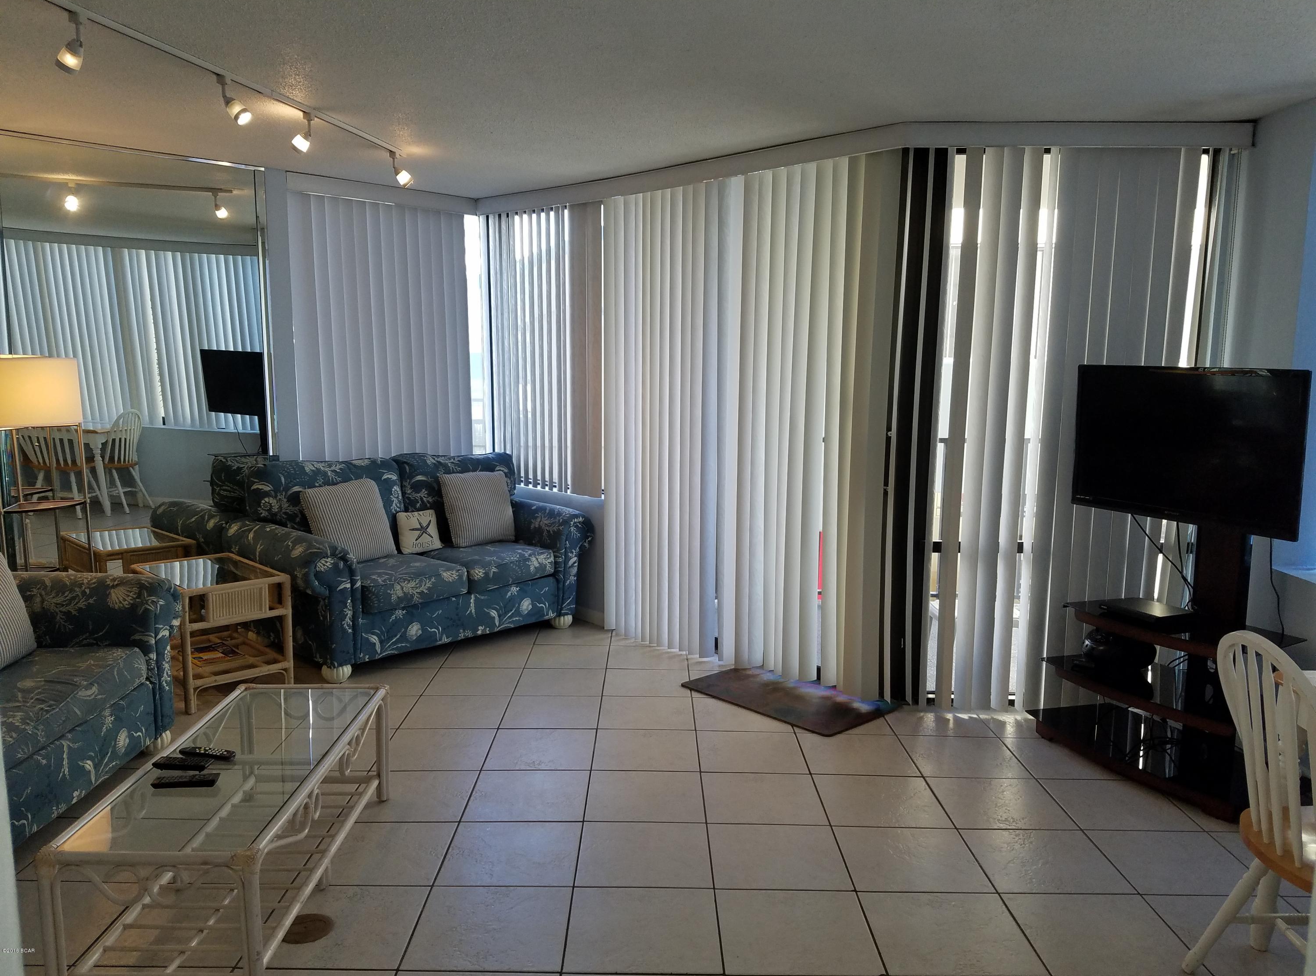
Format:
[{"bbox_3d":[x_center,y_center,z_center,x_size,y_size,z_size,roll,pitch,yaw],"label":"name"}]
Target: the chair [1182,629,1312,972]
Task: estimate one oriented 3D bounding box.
[{"bbox_3d":[1.508,0.780,2.171,0.520,0.943,0.496,1,7,1],"label":"chair"}]

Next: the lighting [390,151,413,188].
[{"bbox_3d":[-1.153,-1.435,4.443,0.105,0.160,0.065,-5,9,-41],"label":"lighting"}]

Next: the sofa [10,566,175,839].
[{"bbox_3d":[-2.258,0.634,2.847,0.854,0.947,1.951,1,7,0],"label":"sofa"}]

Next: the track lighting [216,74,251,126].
[{"bbox_3d":[-1.395,-1.276,3.251,0.105,0.160,0.065,6,9,36],"label":"track lighting"}]

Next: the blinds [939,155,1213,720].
[{"bbox_3d":[1.714,-0.216,4.227,0.996,2.378,0.089,1,7,0],"label":"blinds"}]

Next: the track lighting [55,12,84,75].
[{"bbox_3d":[-1.604,-1.214,2.694,0.105,0.160,0.065,3,7,17],"label":"track lighting"}]

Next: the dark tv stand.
[{"bbox_3d":[1.928,0.514,3.655,0.468,1.118,1.016,-3,8,-26],"label":"dark tv stand"}]

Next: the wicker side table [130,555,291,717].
[{"bbox_3d":[-1.993,0.639,4.458,0.459,0.547,0.683,-6,10,-45],"label":"wicker side table"}]

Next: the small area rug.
[{"bbox_3d":[0.608,0.939,4.548,0.870,0.012,0.577,8,10,44],"label":"small area rug"}]

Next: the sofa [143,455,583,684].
[{"bbox_3d":[-1.265,0.330,5.394,1.667,0.951,0.854,-6,10,-45],"label":"sofa"}]

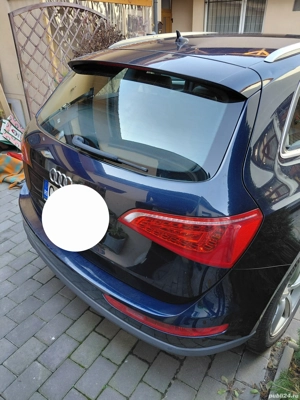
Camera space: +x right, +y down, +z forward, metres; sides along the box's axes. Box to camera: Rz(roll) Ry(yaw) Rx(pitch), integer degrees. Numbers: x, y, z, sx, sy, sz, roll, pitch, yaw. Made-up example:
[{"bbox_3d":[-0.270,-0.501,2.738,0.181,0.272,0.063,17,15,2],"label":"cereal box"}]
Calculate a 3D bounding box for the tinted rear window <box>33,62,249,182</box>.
[{"bbox_3d":[-0.231,-0.431,1.439,1.340,0.460,0.140,27,-5,40],"label":"tinted rear window"}]

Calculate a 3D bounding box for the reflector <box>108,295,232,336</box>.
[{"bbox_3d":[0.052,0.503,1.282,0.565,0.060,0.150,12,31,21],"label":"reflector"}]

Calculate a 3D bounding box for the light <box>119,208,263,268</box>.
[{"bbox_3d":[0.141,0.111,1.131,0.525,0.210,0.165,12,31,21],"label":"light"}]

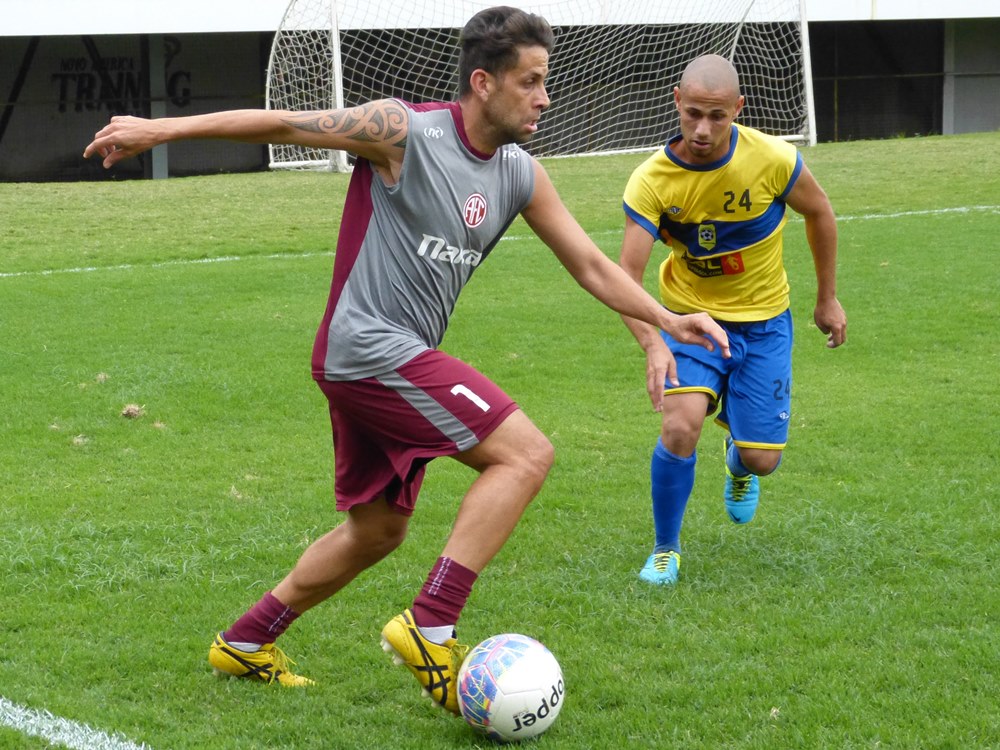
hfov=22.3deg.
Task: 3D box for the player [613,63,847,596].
[{"bbox_3d":[0.617,-0.167,6.748,0.570,1.400,0.700,2,8,18],"label":"player"}]

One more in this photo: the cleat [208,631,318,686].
[{"bbox_3d":[-0.529,0.631,5.620,0.270,0.100,0.100,13,6,12],"label":"cleat"}]

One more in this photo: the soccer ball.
[{"bbox_3d":[0.023,0.642,5.220,0.220,0.220,0.220,0,8,0],"label":"soccer ball"}]

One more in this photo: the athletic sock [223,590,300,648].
[{"bbox_3d":[-0.527,0.540,5.620,0.105,0.135,0.090,46,5,9],"label":"athletic sock"}]

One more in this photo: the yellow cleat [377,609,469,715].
[{"bbox_3d":[-0.145,0.604,5.320,0.105,0.270,0.100,-39,12,0],"label":"yellow cleat"}]

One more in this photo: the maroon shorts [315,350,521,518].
[{"bbox_3d":[-0.177,0.112,5.320,0.410,0.355,0.370,2,8,13],"label":"maroon shorts"}]

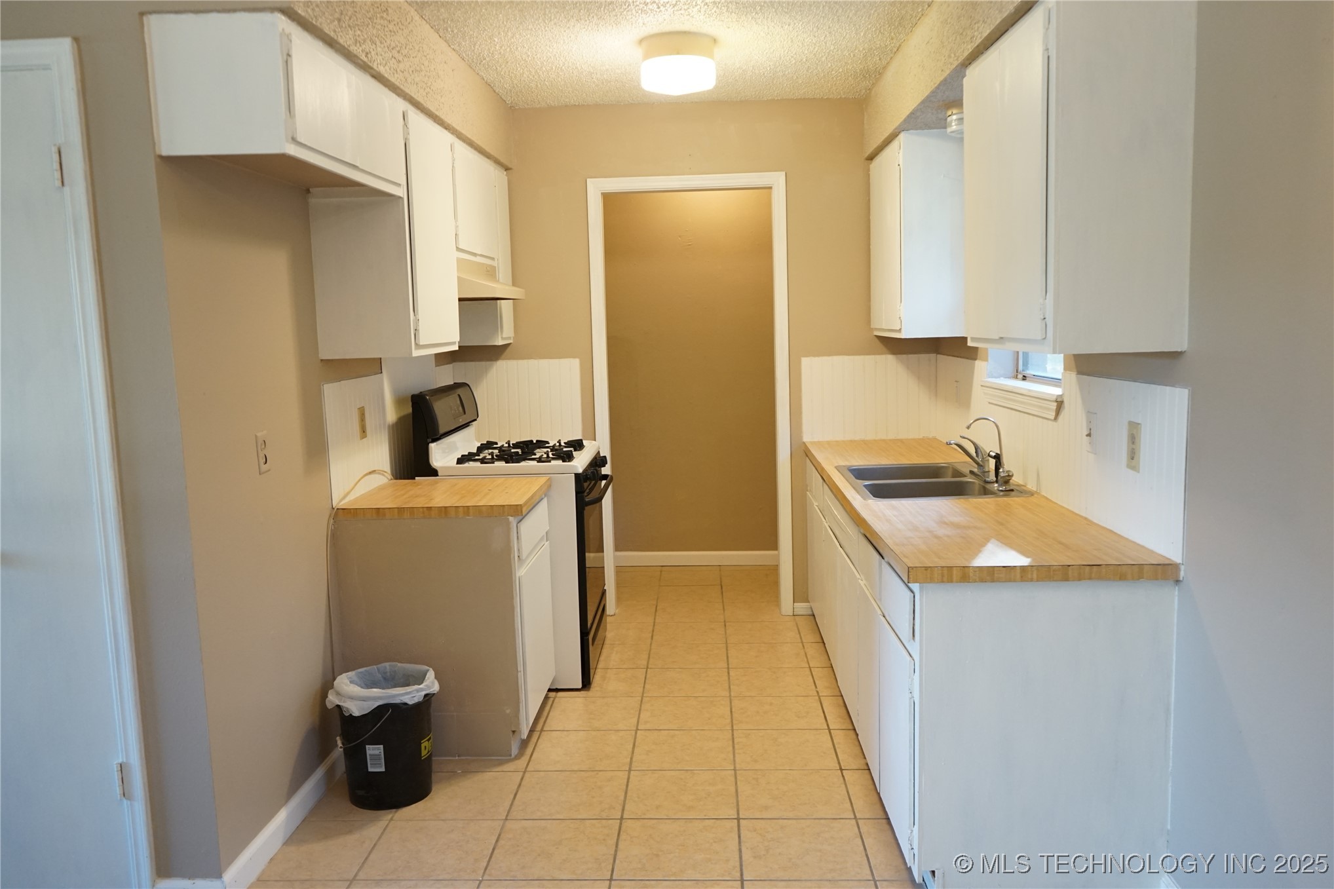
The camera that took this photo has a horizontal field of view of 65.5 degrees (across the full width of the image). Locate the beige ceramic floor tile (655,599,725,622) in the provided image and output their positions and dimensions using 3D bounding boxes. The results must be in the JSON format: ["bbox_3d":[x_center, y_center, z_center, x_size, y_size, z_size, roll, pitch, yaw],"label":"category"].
[{"bbox_3d":[0.119,0.841,5.143,0.333,0.010,0.325,-1,7,2],"label":"beige ceramic floor tile"}]

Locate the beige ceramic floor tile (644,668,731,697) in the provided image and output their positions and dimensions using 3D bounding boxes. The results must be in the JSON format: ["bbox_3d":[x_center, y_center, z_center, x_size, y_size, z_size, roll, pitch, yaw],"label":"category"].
[{"bbox_3d":[0.083,0.974,4.235,0.337,0.010,0.335,-1,7,2],"label":"beige ceramic floor tile"}]

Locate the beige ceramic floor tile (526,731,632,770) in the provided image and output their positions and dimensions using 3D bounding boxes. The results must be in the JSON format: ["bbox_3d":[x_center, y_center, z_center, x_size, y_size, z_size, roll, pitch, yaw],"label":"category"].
[{"bbox_3d":[-0.282,1.044,3.529,0.334,0.010,0.332,-1,7,2],"label":"beige ceramic floor tile"}]

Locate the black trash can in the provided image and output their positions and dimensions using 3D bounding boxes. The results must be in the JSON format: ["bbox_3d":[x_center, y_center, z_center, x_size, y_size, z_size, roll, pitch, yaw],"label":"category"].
[{"bbox_3d":[-0.868,0.907,3.224,0.312,0.360,0.312,-2,7,0],"label":"black trash can"}]

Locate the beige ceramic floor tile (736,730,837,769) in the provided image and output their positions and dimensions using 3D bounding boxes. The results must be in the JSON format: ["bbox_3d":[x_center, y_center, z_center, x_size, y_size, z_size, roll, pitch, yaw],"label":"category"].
[{"bbox_3d":[0.403,1.047,3.552,0.337,0.010,0.335,-1,7,2],"label":"beige ceramic floor tile"}]

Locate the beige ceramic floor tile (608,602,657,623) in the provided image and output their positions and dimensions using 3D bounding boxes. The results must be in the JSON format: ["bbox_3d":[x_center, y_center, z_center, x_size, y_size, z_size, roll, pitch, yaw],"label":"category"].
[{"bbox_3d":[-0.224,0.862,5.254,0.337,0.010,0.335,-1,7,2],"label":"beige ceramic floor tile"}]

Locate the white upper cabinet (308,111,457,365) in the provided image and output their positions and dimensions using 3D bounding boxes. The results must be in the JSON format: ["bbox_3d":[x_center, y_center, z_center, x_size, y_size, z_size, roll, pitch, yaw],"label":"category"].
[{"bbox_3d":[-0.935,-0.693,3.511,0.323,0.774,0.628,-1,7,2],"label":"white upper cabinet"}]

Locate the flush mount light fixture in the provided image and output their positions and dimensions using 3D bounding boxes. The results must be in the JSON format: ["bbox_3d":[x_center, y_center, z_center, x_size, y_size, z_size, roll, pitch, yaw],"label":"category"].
[{"bbox_3d":[0.043,-1.382,3.779,0.278,0.161,0.278,-1,7,2],"label":"flush mount light fixture"}]

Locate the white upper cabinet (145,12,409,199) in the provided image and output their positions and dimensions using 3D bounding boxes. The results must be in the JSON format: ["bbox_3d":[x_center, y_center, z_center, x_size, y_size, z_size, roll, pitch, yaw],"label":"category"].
[{"bbox_3d":[-0.970,-0.840,2.715,0.323,0.302,0.917,-1,7,2],"label":"white upper cabinet"}]

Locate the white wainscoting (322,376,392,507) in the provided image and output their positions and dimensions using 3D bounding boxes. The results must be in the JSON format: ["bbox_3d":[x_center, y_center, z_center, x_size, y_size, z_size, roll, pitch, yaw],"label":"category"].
[{"bbox_3d":[-1.094,-0.030,3.698,0.010,0.413,0.630,-1,7,2],"label":"white wainscoting"}]

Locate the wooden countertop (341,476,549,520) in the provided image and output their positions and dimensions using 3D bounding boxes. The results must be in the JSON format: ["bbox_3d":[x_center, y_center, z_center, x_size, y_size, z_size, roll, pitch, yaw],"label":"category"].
[{"bbox_3d":[-0.773,0.188,3.732,0.618,0.037,0.609,-1,7,2],"label":"wooden countertop"}]

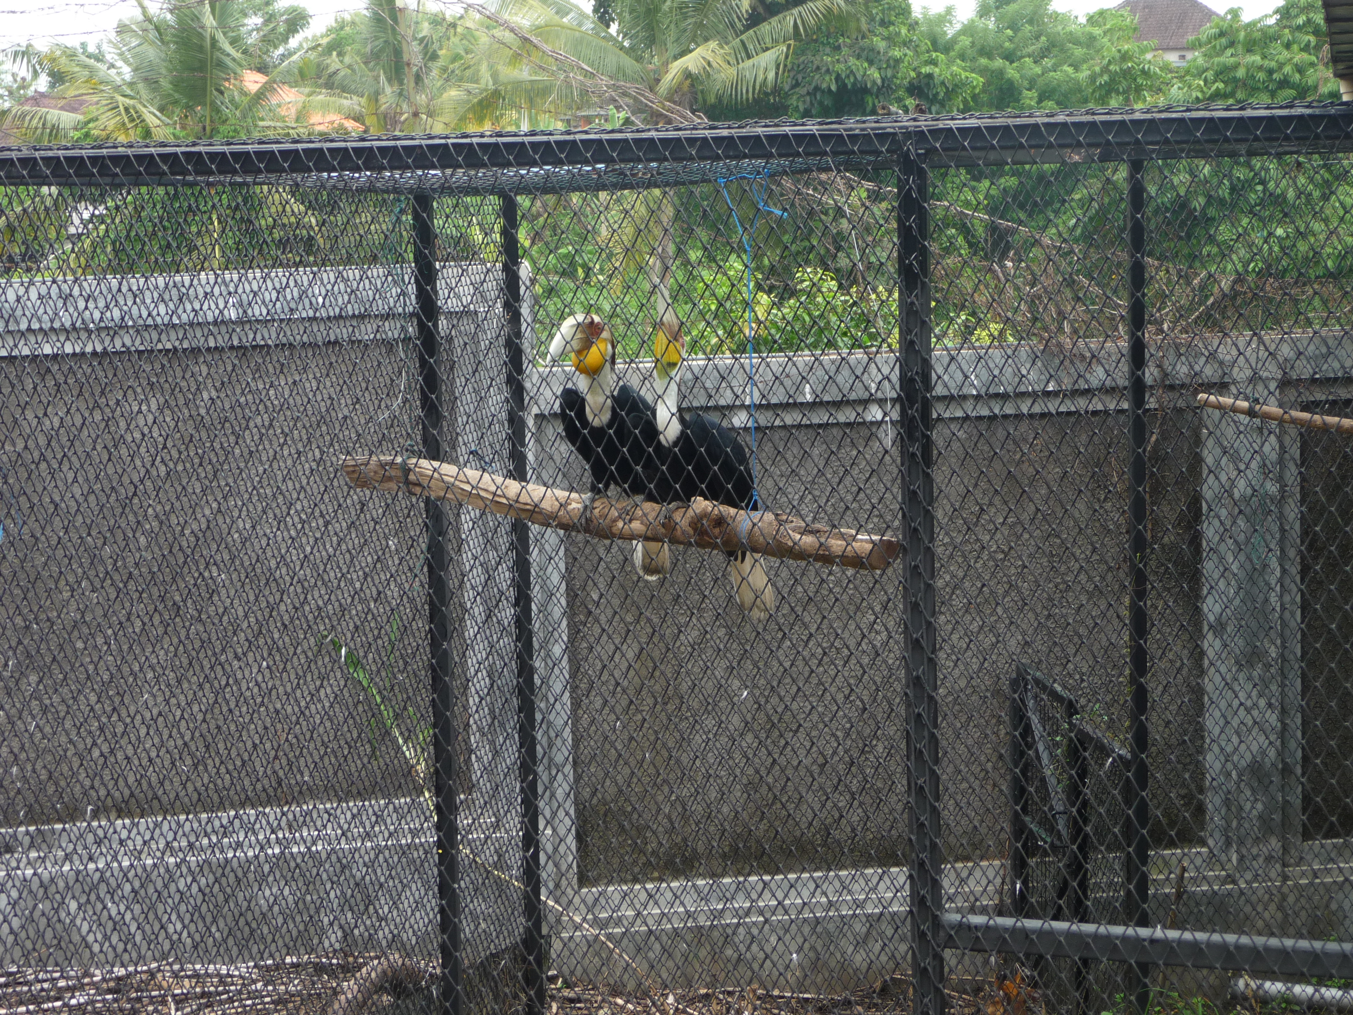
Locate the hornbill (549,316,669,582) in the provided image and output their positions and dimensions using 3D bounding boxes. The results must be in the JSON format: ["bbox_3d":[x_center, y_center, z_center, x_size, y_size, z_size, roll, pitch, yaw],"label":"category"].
[{"bbox_3d":[-0.167,-0.153,6.600,0.270,0.640,0.410,2,7,30],"label":"hornbill"}]

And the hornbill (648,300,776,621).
[{"bbox_3d":[0.088,-0.114,6.500,0.250,0.780,0.440,3,7,38],"label":"hornbill"}]

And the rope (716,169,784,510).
[{"bbox_3d":[0.181,-0.410,6.450,0.165,0.840,0.080,-2,6,0],"label":"rope"}]

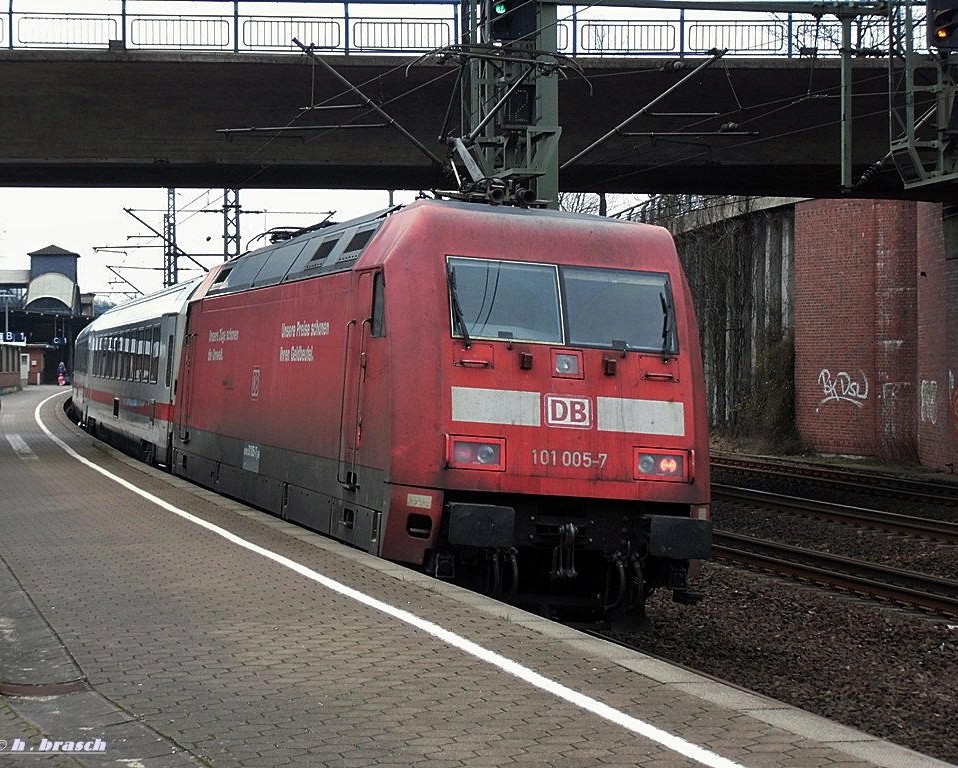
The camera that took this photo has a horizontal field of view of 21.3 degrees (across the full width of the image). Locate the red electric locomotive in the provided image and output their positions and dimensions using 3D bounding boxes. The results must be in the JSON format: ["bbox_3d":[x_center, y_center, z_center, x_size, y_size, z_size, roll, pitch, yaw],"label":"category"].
[{"bbox_3d":[-1.256,0.214,30.542,2.970,3.900,19.100,4,0,-13],"label":"red electric locomotive"}]

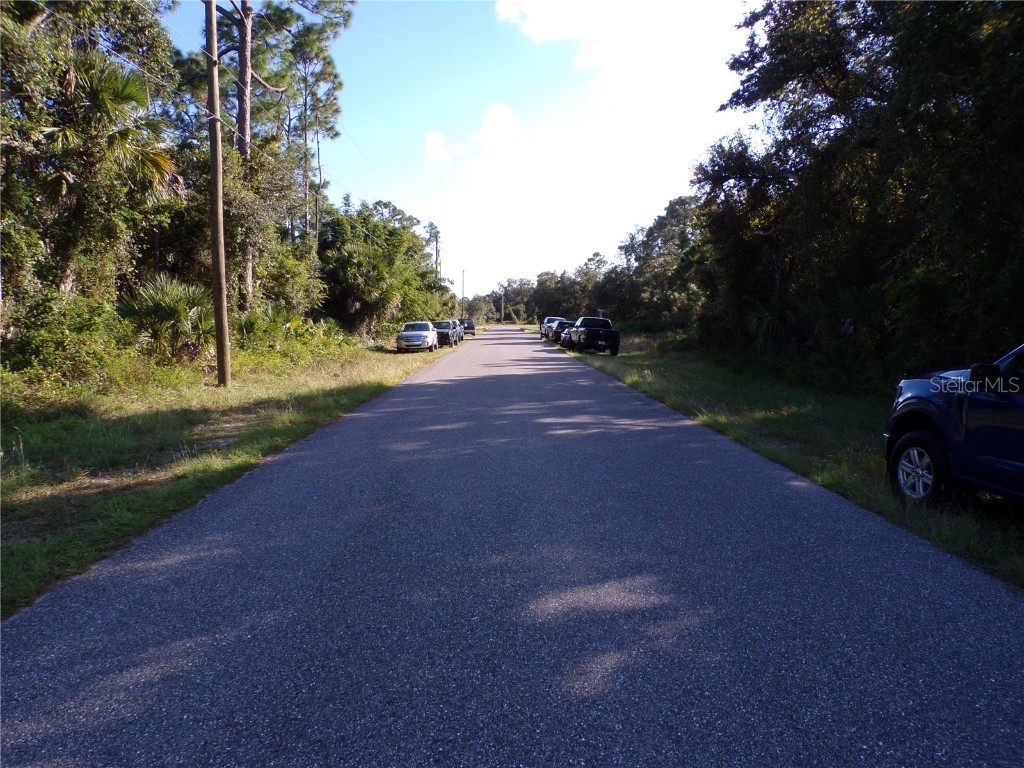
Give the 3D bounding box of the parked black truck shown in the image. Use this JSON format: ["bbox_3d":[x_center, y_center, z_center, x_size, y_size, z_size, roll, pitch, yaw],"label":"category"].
[{"bbox_3d":[4.729,-2.766,41.000,2.030,1.930,5.800,3,5,-3],"label":"parked black truck"}]

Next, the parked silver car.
[{"bbox_3d":[-5.328,-2.701,40.200,1.950,1.700,4.680,-1,5,-2],"label":"parked silver car"}]

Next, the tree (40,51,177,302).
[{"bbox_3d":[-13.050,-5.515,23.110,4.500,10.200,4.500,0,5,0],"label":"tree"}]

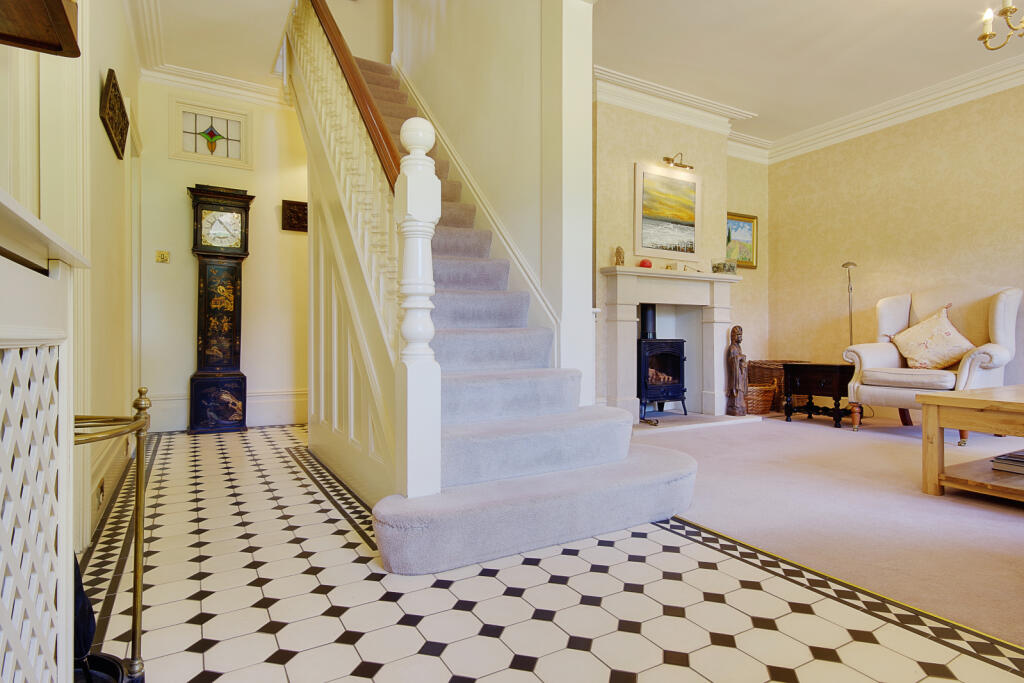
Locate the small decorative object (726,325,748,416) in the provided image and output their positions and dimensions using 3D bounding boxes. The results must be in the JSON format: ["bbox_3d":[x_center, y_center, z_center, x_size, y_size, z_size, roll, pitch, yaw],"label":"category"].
[{"bbox_3d":[1.984,0.248,4.770,0.150,0.800,0.140,0,0,-31],"label":"small decorative object"}]

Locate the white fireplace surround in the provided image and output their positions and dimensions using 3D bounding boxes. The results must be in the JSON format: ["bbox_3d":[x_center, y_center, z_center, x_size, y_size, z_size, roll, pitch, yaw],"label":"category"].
[{"bbox_3d":[1.382,0.045,4.525,1.470,1.220,0.210,0,0,-31],"label":"white fireplace surround"}]

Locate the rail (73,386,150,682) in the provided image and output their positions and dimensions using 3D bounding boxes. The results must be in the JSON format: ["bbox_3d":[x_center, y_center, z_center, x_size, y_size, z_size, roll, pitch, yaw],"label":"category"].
[{"bbox_3d":[-0.798,0.407,0.968,0.240,0.630,0.340,0,0,-31],"label":"rail"}]

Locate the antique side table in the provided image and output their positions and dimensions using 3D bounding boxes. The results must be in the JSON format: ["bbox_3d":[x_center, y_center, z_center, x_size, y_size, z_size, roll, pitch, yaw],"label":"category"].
[{"bbox_3d":[2.599,0.433,4.500,0.400,0.480,0.490,0,0,-31],"label":"antique side table"}]

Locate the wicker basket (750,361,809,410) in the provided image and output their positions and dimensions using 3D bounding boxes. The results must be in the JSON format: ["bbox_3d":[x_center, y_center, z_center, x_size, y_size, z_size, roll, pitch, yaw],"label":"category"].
[{"bbox_3d":[2.620,0.430,5.250,0.370,0.480,0.430,0,0,-31],"label":"wicker basket"}]

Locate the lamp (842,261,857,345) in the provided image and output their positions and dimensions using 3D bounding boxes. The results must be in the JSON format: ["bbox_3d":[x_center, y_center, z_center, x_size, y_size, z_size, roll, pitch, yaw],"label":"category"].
[{"bbox_3d":[2.909,-0.005,4.654,0.230,1.350,0.230,0,0,-31],"label":"lamp"}]

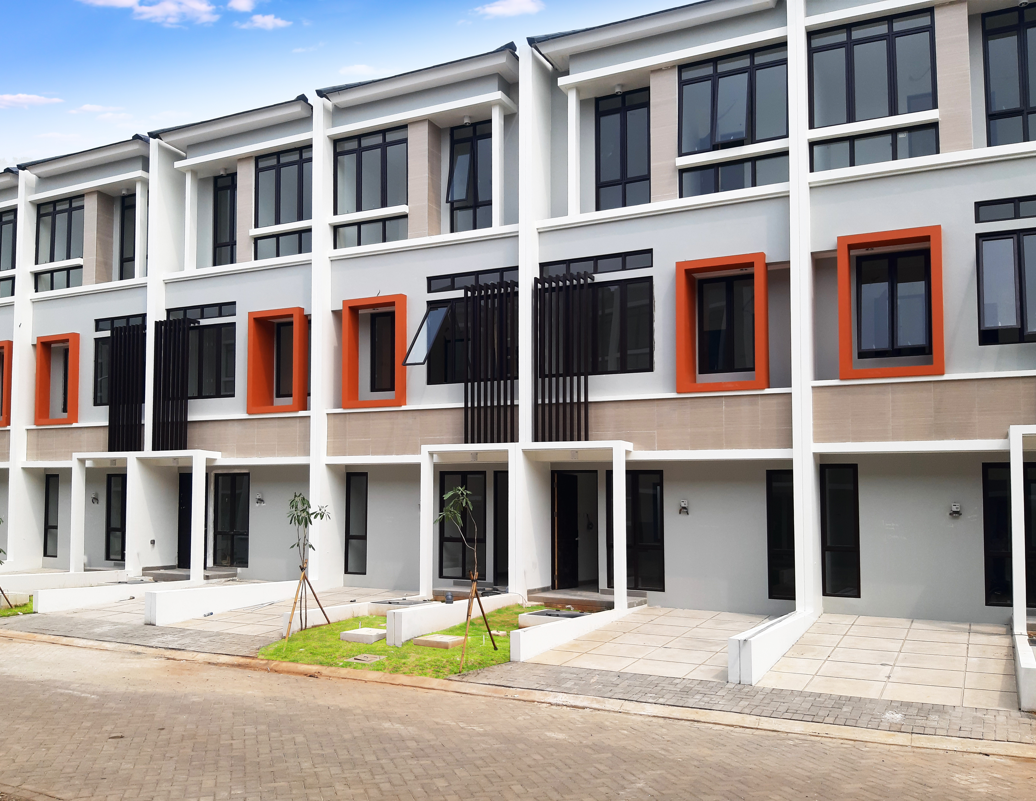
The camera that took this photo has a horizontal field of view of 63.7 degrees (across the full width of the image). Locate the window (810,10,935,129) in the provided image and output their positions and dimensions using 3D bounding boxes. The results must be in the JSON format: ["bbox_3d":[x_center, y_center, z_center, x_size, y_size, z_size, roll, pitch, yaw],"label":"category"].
[{"bbox_3d":[5.720,-5.370,13.568,1.889,1.688,0.118,-2,-4,26],"label":"window"}]

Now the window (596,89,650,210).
[{"bbox_3d":[2.019,-4.852,16.131,1.085,2.270,0.100,-2,-3,25],"label":"window"}]

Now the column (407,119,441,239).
[{"bbox_3d":[-1.905,-4.478,16.903,0.470,2.350,0.450,-2,-5,26],"label":"column"}]

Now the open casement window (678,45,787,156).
[{"bbox_3d":[3.709,-5.161,14.484,1.889,1.688,0.118,-2,-4,26],"label":"open casement window"}]

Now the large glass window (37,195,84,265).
[{"bbox_3d":[-12.251,-4.555,22.293,1.890,1.670,0.100,-2,-3,25],"label":"large glass window"}]

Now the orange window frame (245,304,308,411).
[{"bbox_3d":[-5.410,-0.882,18.866,1.460,2.330,0.420,-2,-3,25],"label":"orange window frame"}]

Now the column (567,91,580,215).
[{"bbox_3d":[1.032,-4.566,15.374,0.160,2.350,0.170,-2,-5,26],"label":"column"}]

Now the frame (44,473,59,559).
[{"bbox_3d":[-12.688,3.130,22.690,0.550,2.250,0.100,-2,-3,25],"label":"frame"}]

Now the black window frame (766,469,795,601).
[{"bbox_3d":[4.548,2.310,14.180,0.577,2.203,0.118,-2,-4,26],"label":"black window frame"}]

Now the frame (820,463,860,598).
[{"bbox_3d":[5.479,2.209,14.183,0.610,2.250,0.100,-2,-3,25],"label":"frame"}]

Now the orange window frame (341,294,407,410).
[{"bbox_3d":[-3.007,-1.011,17.719,1.490,2.340,0.380,-2,-3,25],"label":"orange window frame"}]

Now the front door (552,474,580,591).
[{"bbox_3d":[0.981,2.528,16.440,0.049,2.229,0.902,-2,-4,33],"label":"front door"}]

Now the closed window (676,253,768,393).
[{"bbox_3d":[3.540,-1.278,14.344,1.486,2.290,0.384,-2,-4,26],"label":"closed window"}]

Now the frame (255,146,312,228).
[{"bbox_3d":[-5.162,-4.734,18.631,1.889,1.688,0.118,-2,-4,26],"label":"frame"}]

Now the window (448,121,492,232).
[{"bbox_3d":[-0.945,-4.603,17.215,1.042,2.234,0.137,-2,-4,26],"label":"window"}]

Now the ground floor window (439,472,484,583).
[{"bbox_3d":[-1.103,2.488,16.560,1.070,2.140,0.100,-2,-5,26],"label":"ground floor window"}]

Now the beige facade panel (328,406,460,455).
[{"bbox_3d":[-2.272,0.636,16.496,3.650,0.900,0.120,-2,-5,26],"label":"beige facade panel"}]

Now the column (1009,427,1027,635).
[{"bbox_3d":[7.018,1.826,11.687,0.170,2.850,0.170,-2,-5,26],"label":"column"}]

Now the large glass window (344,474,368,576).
[{"bbox_3d":[-3.417,2.605,17.629,0.550,2.140,0.100,-2,-5,26],"label":"large glass window"}]

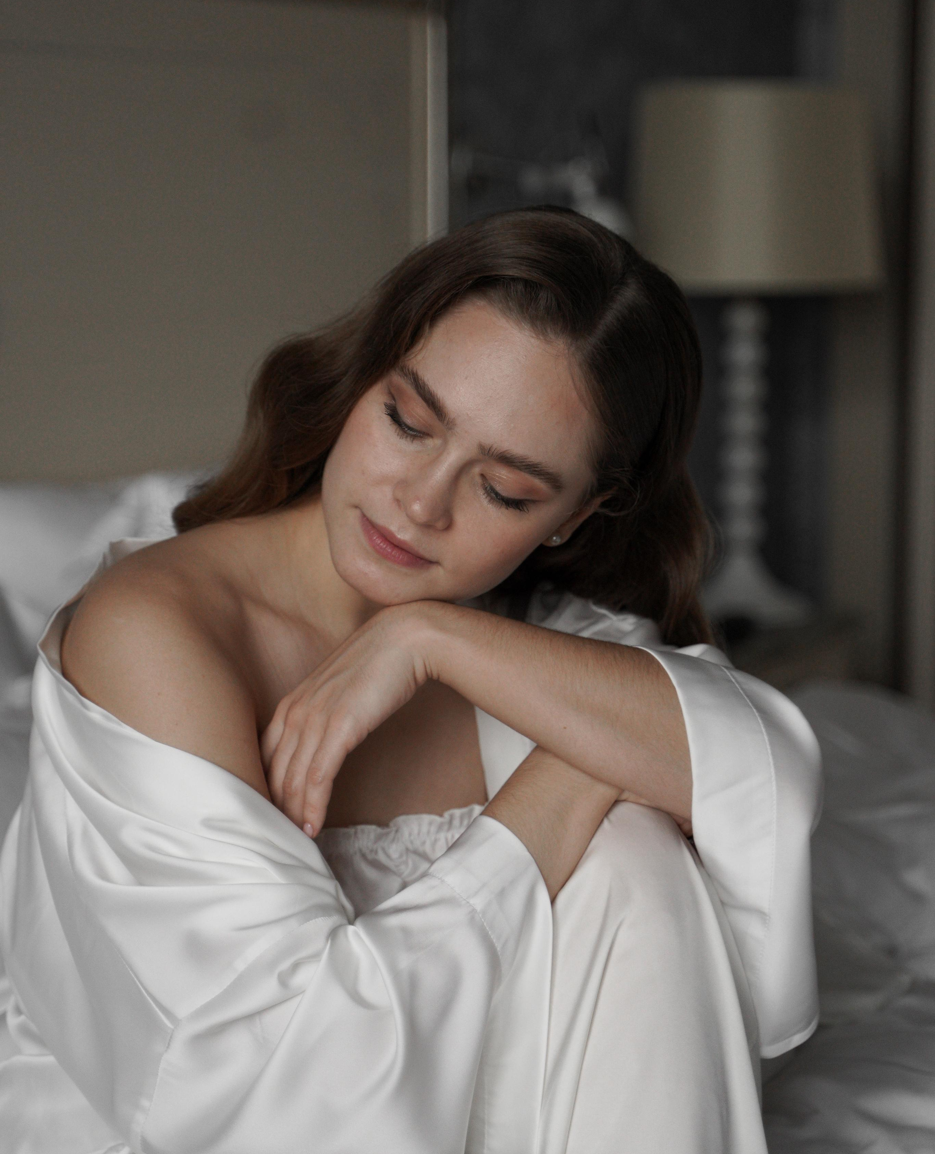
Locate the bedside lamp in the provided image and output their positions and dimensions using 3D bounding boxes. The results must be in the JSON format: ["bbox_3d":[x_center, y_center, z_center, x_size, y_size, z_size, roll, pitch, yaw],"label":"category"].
[{"bbox_3d":[0.364,-0.278,3.270,0.310,0.658,0.310,0,7,0],"label":"bedside lamp"}]

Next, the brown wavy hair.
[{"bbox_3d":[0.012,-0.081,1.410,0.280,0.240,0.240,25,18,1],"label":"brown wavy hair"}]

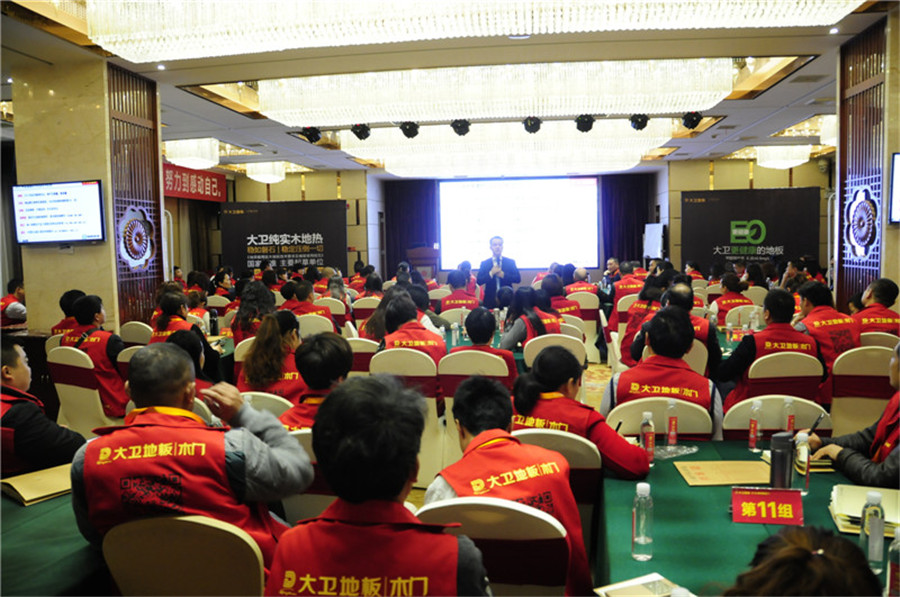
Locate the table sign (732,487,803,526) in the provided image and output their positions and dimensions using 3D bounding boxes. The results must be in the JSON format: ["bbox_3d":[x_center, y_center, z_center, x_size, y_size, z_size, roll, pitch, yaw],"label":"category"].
[{"bbox_3d":[1.037,0.669,2.216,0.212,0.122,0.066,0,5,8],"label":"table sign"}]

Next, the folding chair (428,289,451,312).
[{"bbox_3d":[-0.096,0.315,10.025,0.460,0.940,0.550,0,5,5],"label":"folding chair"}]

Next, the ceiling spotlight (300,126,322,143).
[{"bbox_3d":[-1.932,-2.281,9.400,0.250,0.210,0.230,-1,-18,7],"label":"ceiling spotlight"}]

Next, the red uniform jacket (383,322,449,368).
[{"bbox_3d":[-0.251,0.488,4.904,0.460,0.670,0.320,0,5,8],"label":"red uniform jacket"}]

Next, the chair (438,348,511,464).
[{"bbox_3d":[0.199,0.787,4.609,0.460,0.950,0.550,0,5,9],"label":"chair"}]

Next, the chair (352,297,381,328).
[{"bbox_3d":[-1.060,0.428,9.475,0.455,0.930,0.560,0,5,10],"label":"chair"}]

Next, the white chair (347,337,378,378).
[{"bbox_3d":[-0.636,0.752,5.452,0.455,0.930,0.560,1,5,20],"label":"white chair"}]

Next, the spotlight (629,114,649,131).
[{"bbox_3d":[2.981,-2.768,10.600,0.300,0.270,0.280,0,5,8],"label":"spotlight"}]

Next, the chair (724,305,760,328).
[{"bbox_3d":[3.086,0.522,7.156,0.460,0.950,0.550,0,5,8],"label":"chair"}]

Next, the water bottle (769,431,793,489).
[{"bbox_3d":[1.125,0.567,2.286,0.078,0.230,0.078,0,5,8],"label":"water bottle"}]

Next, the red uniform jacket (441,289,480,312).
[{"bbox_3d":[0.125,0.235,7.638,0.440,0.710,0.300,0,5,8],"label":"red uniform jacket"}]

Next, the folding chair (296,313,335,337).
[{"bbox_3d":[-1.313,0.605,7.003,0.460,0.940,0.550,0,5,12],"label":"folding chair"}]

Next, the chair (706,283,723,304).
[{"bbox_3d":[4.286,0.215,10.758,0.455,0.930,0.560,0,5,12],"label":"chair"}]

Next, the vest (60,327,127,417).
[{"bbox_3d":[-2.786,0.519,5.326,0.450,0.700,0.340,1,5,22],"label":"vest"}]

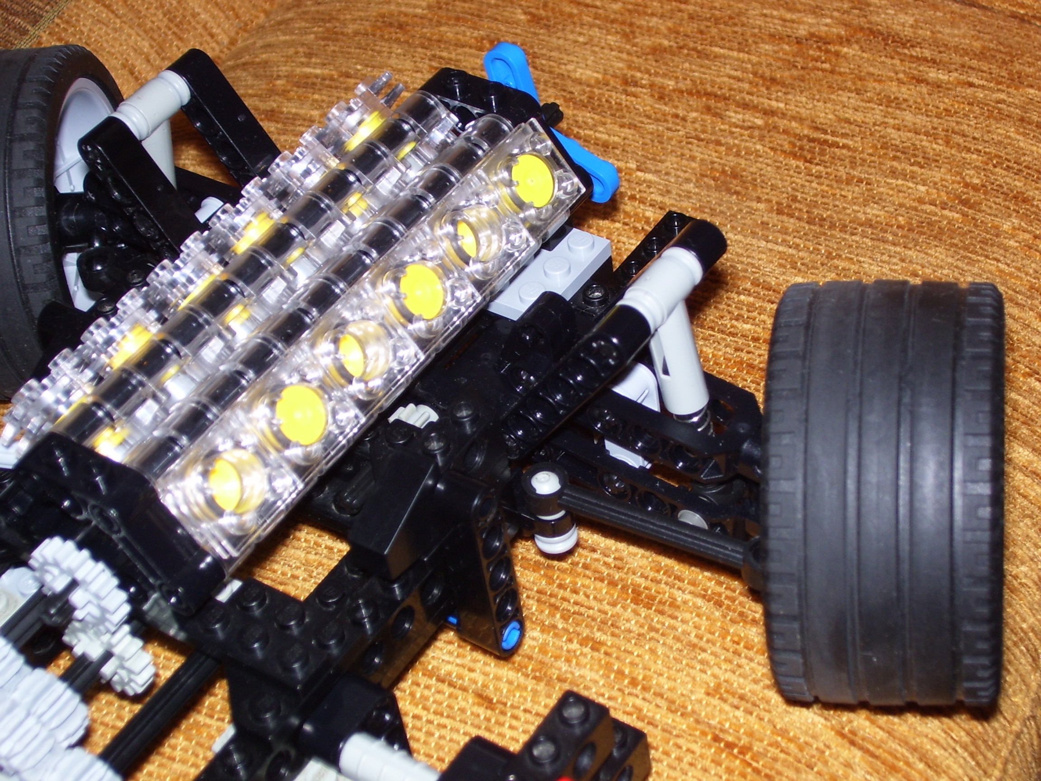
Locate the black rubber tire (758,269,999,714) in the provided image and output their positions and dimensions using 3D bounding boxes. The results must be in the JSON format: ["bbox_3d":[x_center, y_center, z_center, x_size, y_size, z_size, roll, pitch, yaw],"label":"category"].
[{"bbox_3d":[0.061,0.017,0.343,0.036,0.069,0.069,0,44,13],"label":"black rubber tire"}]

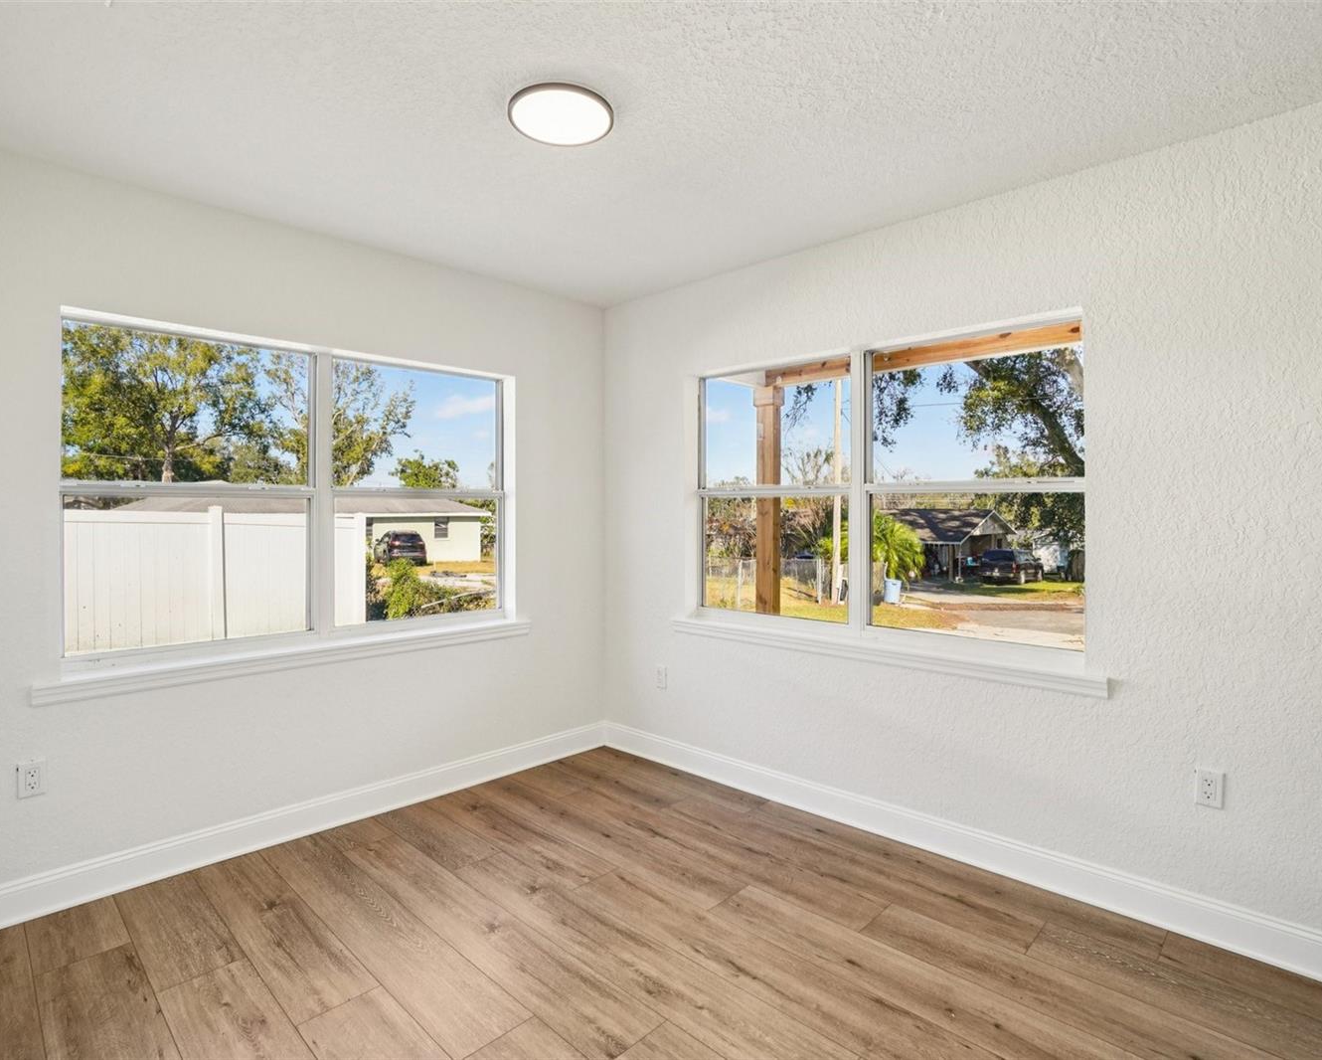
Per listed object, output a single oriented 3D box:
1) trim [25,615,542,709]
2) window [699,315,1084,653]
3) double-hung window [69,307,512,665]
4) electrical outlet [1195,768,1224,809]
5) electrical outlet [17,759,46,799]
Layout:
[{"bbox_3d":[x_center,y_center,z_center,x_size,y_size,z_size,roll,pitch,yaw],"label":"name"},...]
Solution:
[{"bbox_3d":[-1.408,0.518,2.842,1.872,0.082,0.138,-2,2,-43],"label":"trim"},{"bbox_3d":[0.850,-0.156,2.913,1.724,1.214,0.092,1,2,41],"label":"window"},{"bbox_3d":[-1.456,-0.148,2.893,1.723,1.219,0.092,-2,2,-43],"label":"double-hung window"},{"bbox_3d":[1.693,0.800,2.044,0.070,0.114,0.009,1,2,41],"label":"electrical outlet"},{"bbox_3d":[-2.077,0.823,2.186,0.070,0.114,0.009,-2,2,-43],"label":"electrical outlet"}]

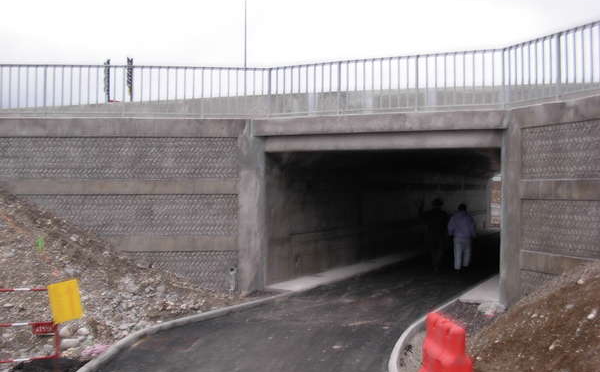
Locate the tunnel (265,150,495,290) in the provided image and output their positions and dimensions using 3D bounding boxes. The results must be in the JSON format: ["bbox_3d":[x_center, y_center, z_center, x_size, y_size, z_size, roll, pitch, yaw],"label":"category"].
[{"bbox_3d":[1.600,0.690,12.750,4.600,2.720,1.500,0,-1,26],"label":"tunnel"}]

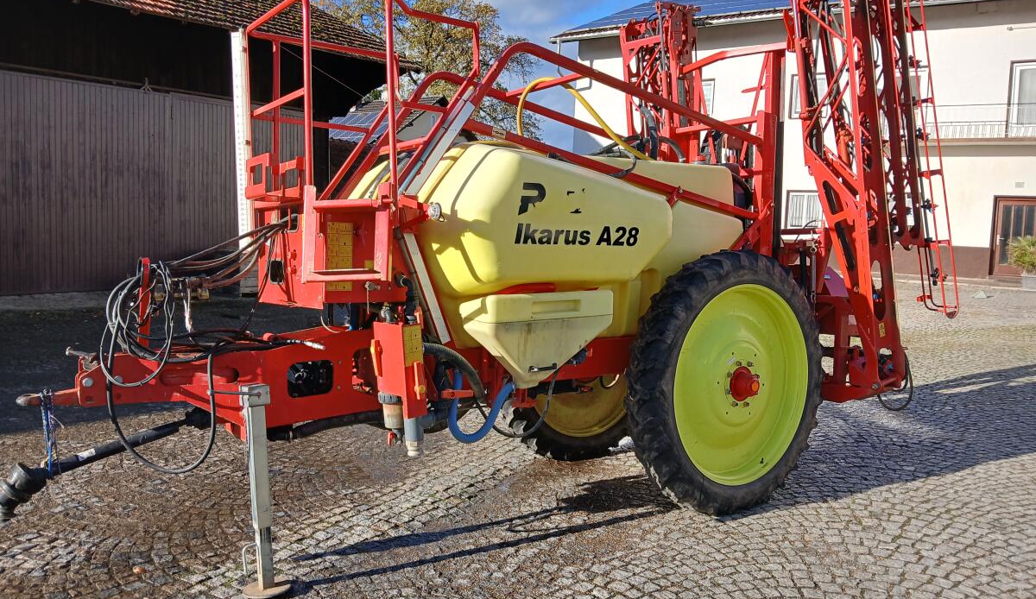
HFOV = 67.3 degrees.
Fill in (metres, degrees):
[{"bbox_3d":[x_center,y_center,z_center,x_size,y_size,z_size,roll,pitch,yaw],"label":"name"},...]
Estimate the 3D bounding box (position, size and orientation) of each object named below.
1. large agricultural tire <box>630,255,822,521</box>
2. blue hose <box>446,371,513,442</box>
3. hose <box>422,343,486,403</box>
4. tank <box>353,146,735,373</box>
[{"bbox_3d":[1.364,0.526,4.969,1.660,1.660,0.250,-1,3,-34],"label":"large agricultural tire"},{"bbox_3d":[-0.200,0.559,4.141,0.390,0.385,0.180,-1,3,-34],"label":"blue hose"},{"bbox_3d":[-0.325,0.399,4.107,0.360,0.340,0.140,-1,3,-34],"label":"hose"},{"bbox_3d":[0.122,-0.270,4.998,2.400,1.220,1.720,-1,3,-34],"label":"tank"}]

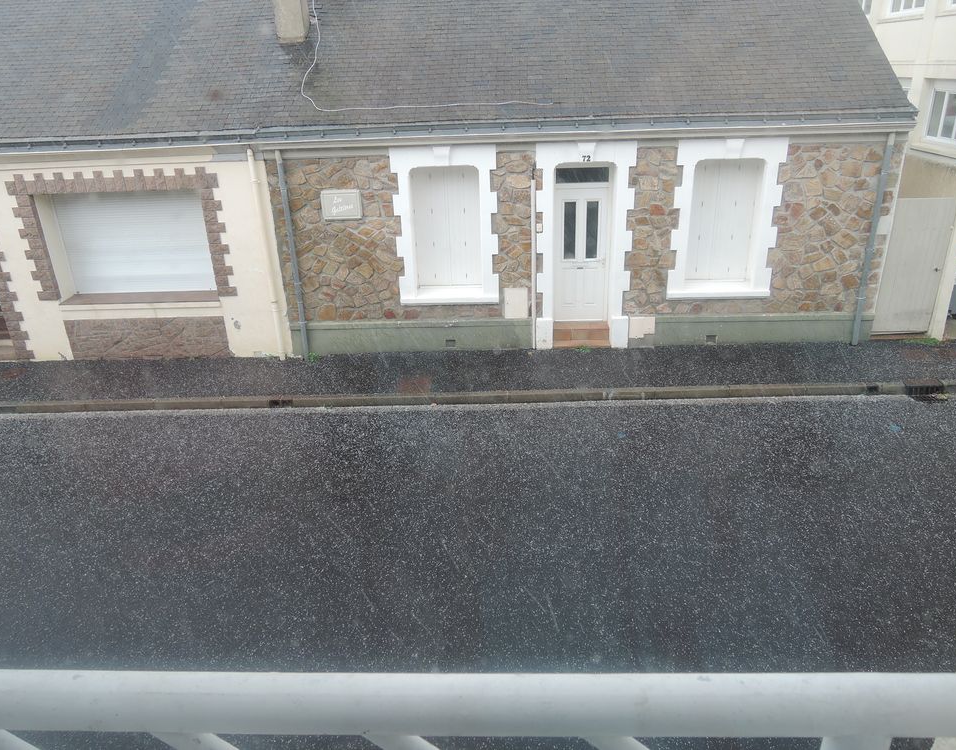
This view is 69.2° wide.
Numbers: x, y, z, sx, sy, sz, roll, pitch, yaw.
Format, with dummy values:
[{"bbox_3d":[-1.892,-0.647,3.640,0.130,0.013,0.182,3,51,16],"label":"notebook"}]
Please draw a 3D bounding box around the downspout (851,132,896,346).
[{"bbox_3d":[5.759,-1.890,10.110,0.096,3.088,0.100,-1,22,2],"label":"downspout"}]

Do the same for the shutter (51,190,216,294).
[{"bbox_3d":[-5.298,-2.065,10.857,2.500,1.608,0.080,-1,22,2],"label":"shutter"}]

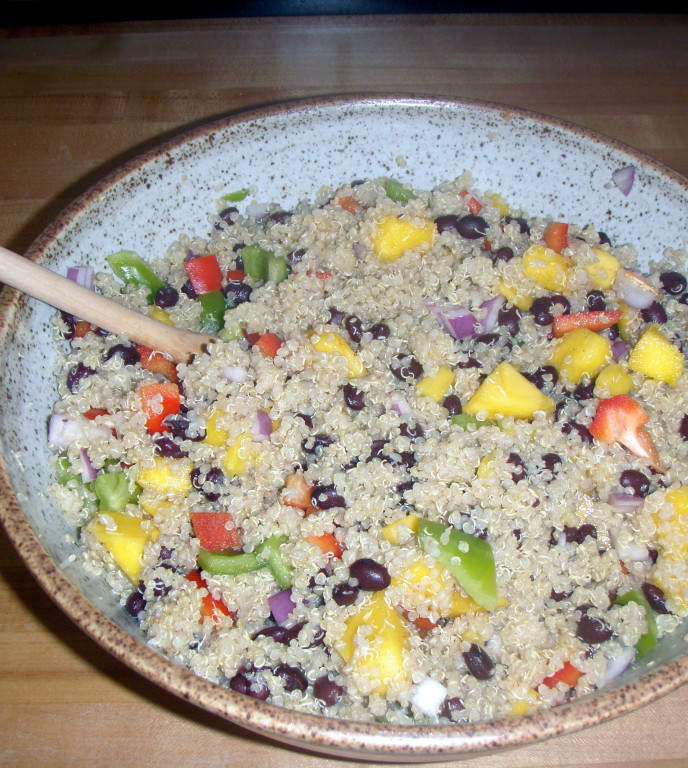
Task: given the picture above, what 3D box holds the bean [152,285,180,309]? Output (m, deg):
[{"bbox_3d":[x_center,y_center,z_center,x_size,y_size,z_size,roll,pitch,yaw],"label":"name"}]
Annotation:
[{"bbox_3d":[-0.069,-0.034,0.435,0.009,0.007,0.011,0,49,0],"label":"bean"}]

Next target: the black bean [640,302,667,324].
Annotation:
[{"bbox_3d":[0.119,-0.027,0.432,0.008,0.007,0.011,-25,54,-20],"label":"black bean"}]

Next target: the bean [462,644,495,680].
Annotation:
[{"bbox_3d":[0.040,0.083,0.335,0.007,0.006,0.012,-24,53,-20],"label":"bean"}]

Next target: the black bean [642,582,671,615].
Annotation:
[{"bbox_3d":[0.098,0.067,0.352,0.007,0.006,0.013,-20,52,-17],"label":"black bean"}]

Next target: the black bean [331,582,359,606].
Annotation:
[{"bbox_3d":[0.000,0.065,0.346,0.010,0.007,0.008,3,49,1],"label":"black bean"}]

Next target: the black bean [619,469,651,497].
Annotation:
[{"bbox_3d":[0.100,0.034,0.386,0.009,0.008,0.012,-28,56,-23],"label":"black bean"}]

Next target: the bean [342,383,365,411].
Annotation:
[{"bbox_3d":[0.003,0.004,0.390,0.008,0.007,0.012,-13,51,-11],"label":"bean"}]

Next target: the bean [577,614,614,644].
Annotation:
[{"bbox_3d":[0.079,0.077,0.353,0.012,0.008,0.009,5,50,3],"label":"bean"}]

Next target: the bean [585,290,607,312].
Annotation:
[{"bbox_3d":[0.096,-0.031,0.430,0.007,0.007,0.011,4,49,2],"label":"bean"}]

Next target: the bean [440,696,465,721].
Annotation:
[{"bbox_3d":[0.033,0.098,0.337,0.008,0.008,0.011,30,55,22],"label":"bean"}]

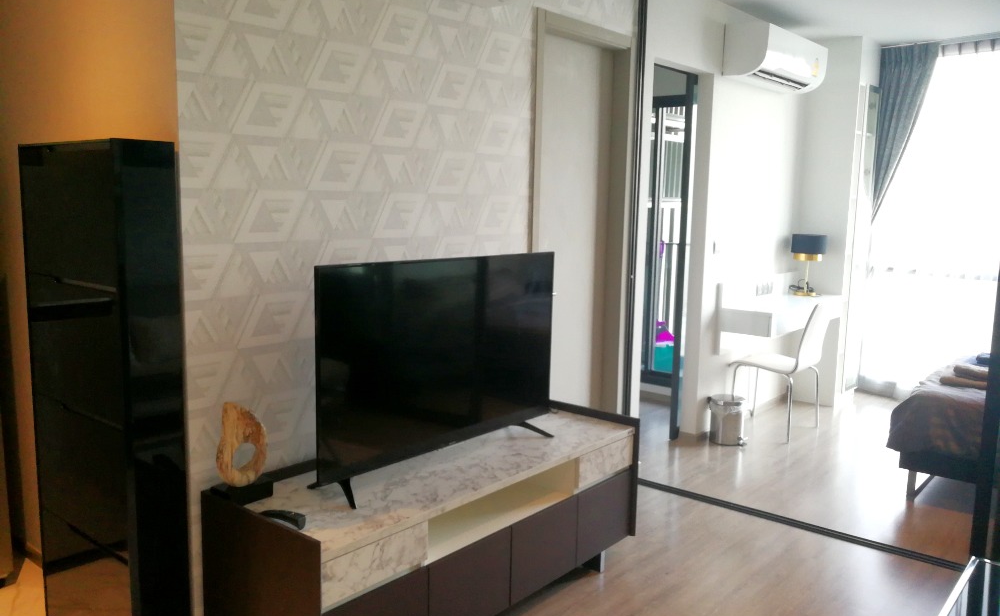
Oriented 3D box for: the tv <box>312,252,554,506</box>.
[{"bbox_3d":[-0.160,0.160,2.343,0.203,0.618,0.985,7,9,40],"label":"tv"}]

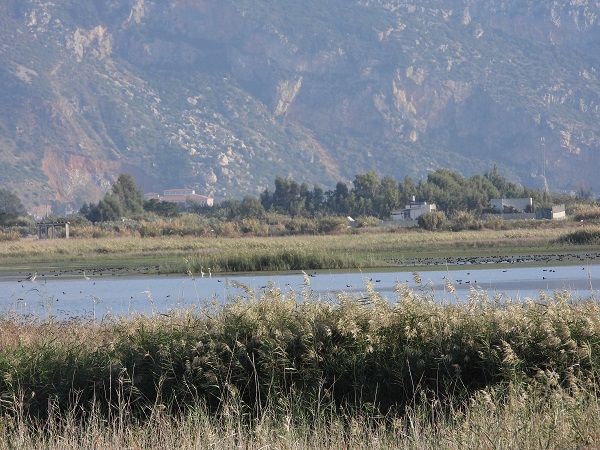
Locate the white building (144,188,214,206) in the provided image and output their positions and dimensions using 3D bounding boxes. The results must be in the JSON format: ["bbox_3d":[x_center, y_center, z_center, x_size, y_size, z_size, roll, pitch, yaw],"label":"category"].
[{"bbox_3d":[-38.240,-8.410,1650.000,20.500,6.600,12.500,0,0,12],"label":"white building"}]

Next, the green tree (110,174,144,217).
[{"bbox_3d":[-37.490,-6.560,1130.000,7.400,9.800,7.200,0,0,0],"label":"green tree"}]

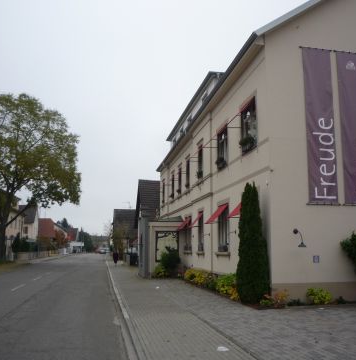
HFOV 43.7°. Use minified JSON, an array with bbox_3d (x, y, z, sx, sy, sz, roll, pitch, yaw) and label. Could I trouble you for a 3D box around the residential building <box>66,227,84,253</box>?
[{"bbox_3d":[-30.624,16.916,122.448,8.500,7.400,10.000,0,-9,0],"label":"residential building"}]

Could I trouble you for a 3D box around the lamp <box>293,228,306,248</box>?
[{"bbox_3d":[3.767,1.792,13.648,0.250,0.540,0.560,2,-9,-13],"label":"lamp"}]

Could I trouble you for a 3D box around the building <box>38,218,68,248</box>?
[{"bbox_3d":[-30.368,12.390,96.497,11.000,8.400,11.000,0,-9,0],"label":"building"}]

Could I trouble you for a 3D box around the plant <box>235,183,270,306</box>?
[{"bbox_3d":[2.243,1.819,13.403,1.020,3.580,1.020,1,-9,-10],"label":"plant"}]

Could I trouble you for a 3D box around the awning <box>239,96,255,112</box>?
[{"bbox_3d":[2.263,-2.436,16.026,0.650,0.780,1.500,2,-9,-10],"label":"awning"}]

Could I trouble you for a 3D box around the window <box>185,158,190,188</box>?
[{"bbox_3d":[0.664,-0.352,27.049,0.200,1.780,1.100,2,-9,-10],"label":"window"}]

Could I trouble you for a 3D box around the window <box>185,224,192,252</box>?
[{"bbox_3d":[0.603,3.220,25.415,0.200,1.750,1.650,1,-9,-10],"label":"window"}]

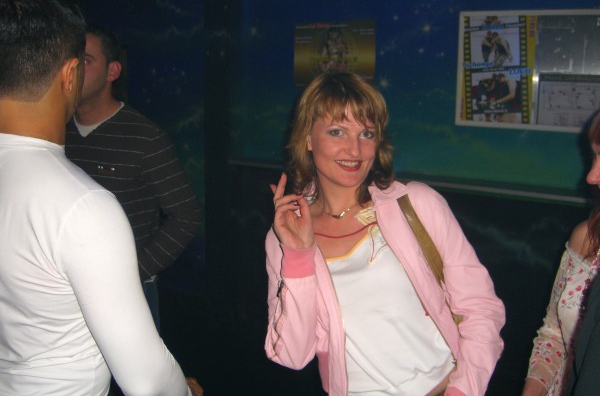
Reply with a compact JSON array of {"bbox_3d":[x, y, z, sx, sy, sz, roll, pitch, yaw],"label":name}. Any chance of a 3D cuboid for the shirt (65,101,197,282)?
[{"bbox_3d":[-0.600,-0.030,2.120,0.540,0.570,0.300,3,10,12],"label":"shirt"}]

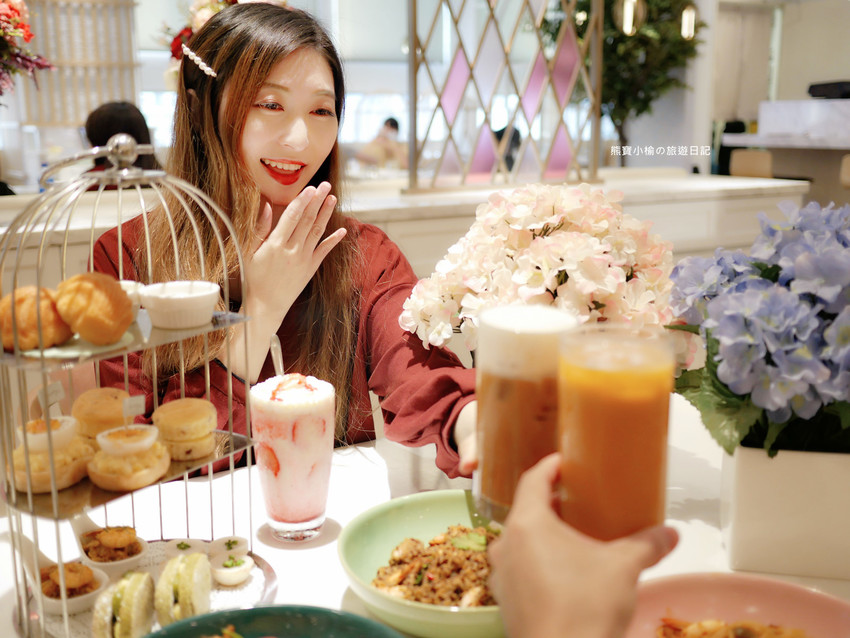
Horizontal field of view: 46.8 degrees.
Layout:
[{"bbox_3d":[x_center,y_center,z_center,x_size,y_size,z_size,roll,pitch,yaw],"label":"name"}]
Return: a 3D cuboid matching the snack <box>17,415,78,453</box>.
[{"bbox_3d":[-0.312,0.099,0.815,0.050,0.024,0.046,0,10,0],"label":"snack"}]

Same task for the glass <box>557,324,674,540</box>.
[{"bbox_3d":[0.124,0.086,0.656,0.073,0.150,0.073,0,12,0],"label":"glass"}]

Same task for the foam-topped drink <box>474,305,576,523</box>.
[{"bbox_3d":[0.076,0.073,0.751,0.073,0.151,0.073,0,12,0],"label":"foam-topped drink"}]

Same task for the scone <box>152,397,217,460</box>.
[{"bbox_3d":[-0.209,0.096,0.854,0.055,0.039,0.055,0,12,0],"label":"scone"}]

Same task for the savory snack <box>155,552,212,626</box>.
[{"bbox_3d":[-0.189,0.213,0.768,0.037,0.052,0.049,0,12,0],"label":"savory snack"}]

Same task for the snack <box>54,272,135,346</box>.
[{"bbox_3d":[-0.272,-0.008,0.810,0.065,0.057,0.062,0,10,0],"label":"snack"}]

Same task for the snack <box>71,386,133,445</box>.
[{"bbox_3d":[-0.289,0.089,0.880,0.054,0.039,0.054,0,12,0],"label":"snack"}]

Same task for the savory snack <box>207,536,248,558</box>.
[{"bbox_3d":[-0.181,0.219,0.909,0.040,0.025,0.043,0,10,0],"label":"savory snack"}]

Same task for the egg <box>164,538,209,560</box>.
[{"bbox_3d":[-0.218,0.220,0.905,0.043,0.025,0.043,0,10,0],"label":"egg"}]

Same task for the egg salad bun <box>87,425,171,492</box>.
[{"bbox_3d":[-0.235,0.111,0.779,0.064,0.040,0.062,0,12,0],"label":"egg salad bun"}]

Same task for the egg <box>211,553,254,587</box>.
[{"bbox_3d":[-0.171,0.226,0.874,0.042,0.025,0.043,0,10,0],"label":"egg"}]

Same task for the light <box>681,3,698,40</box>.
[{"bbox_3d":[1.615,-1.817,6.000,0.110,0.230,0.110,0,12,0],"label":"light"}]

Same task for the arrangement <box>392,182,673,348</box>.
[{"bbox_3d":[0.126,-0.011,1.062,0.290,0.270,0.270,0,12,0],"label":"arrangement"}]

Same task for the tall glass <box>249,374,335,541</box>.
[{"bbox_3d":[-0.136,0.147,1.019,0.087,0.155,0.087,0,10,0],"label":"tall glass"}]

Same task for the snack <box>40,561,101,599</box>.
[{"bbox_3d":[-0.287,0.212,0.797,0.047,0.024,0.041,0,12,0],"label":"snack"}]

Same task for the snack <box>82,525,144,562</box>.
[{"bbox_3d":[-0.286,0.209,0.900,0.056,0.028,0.047,0,10,0],"label":"snack"}]

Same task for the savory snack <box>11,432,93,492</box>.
[{"bbox_3d":[-0.311,0.119,0.821,0.068,0.032,0.066,0,10,0],"label":"savory snack"}]

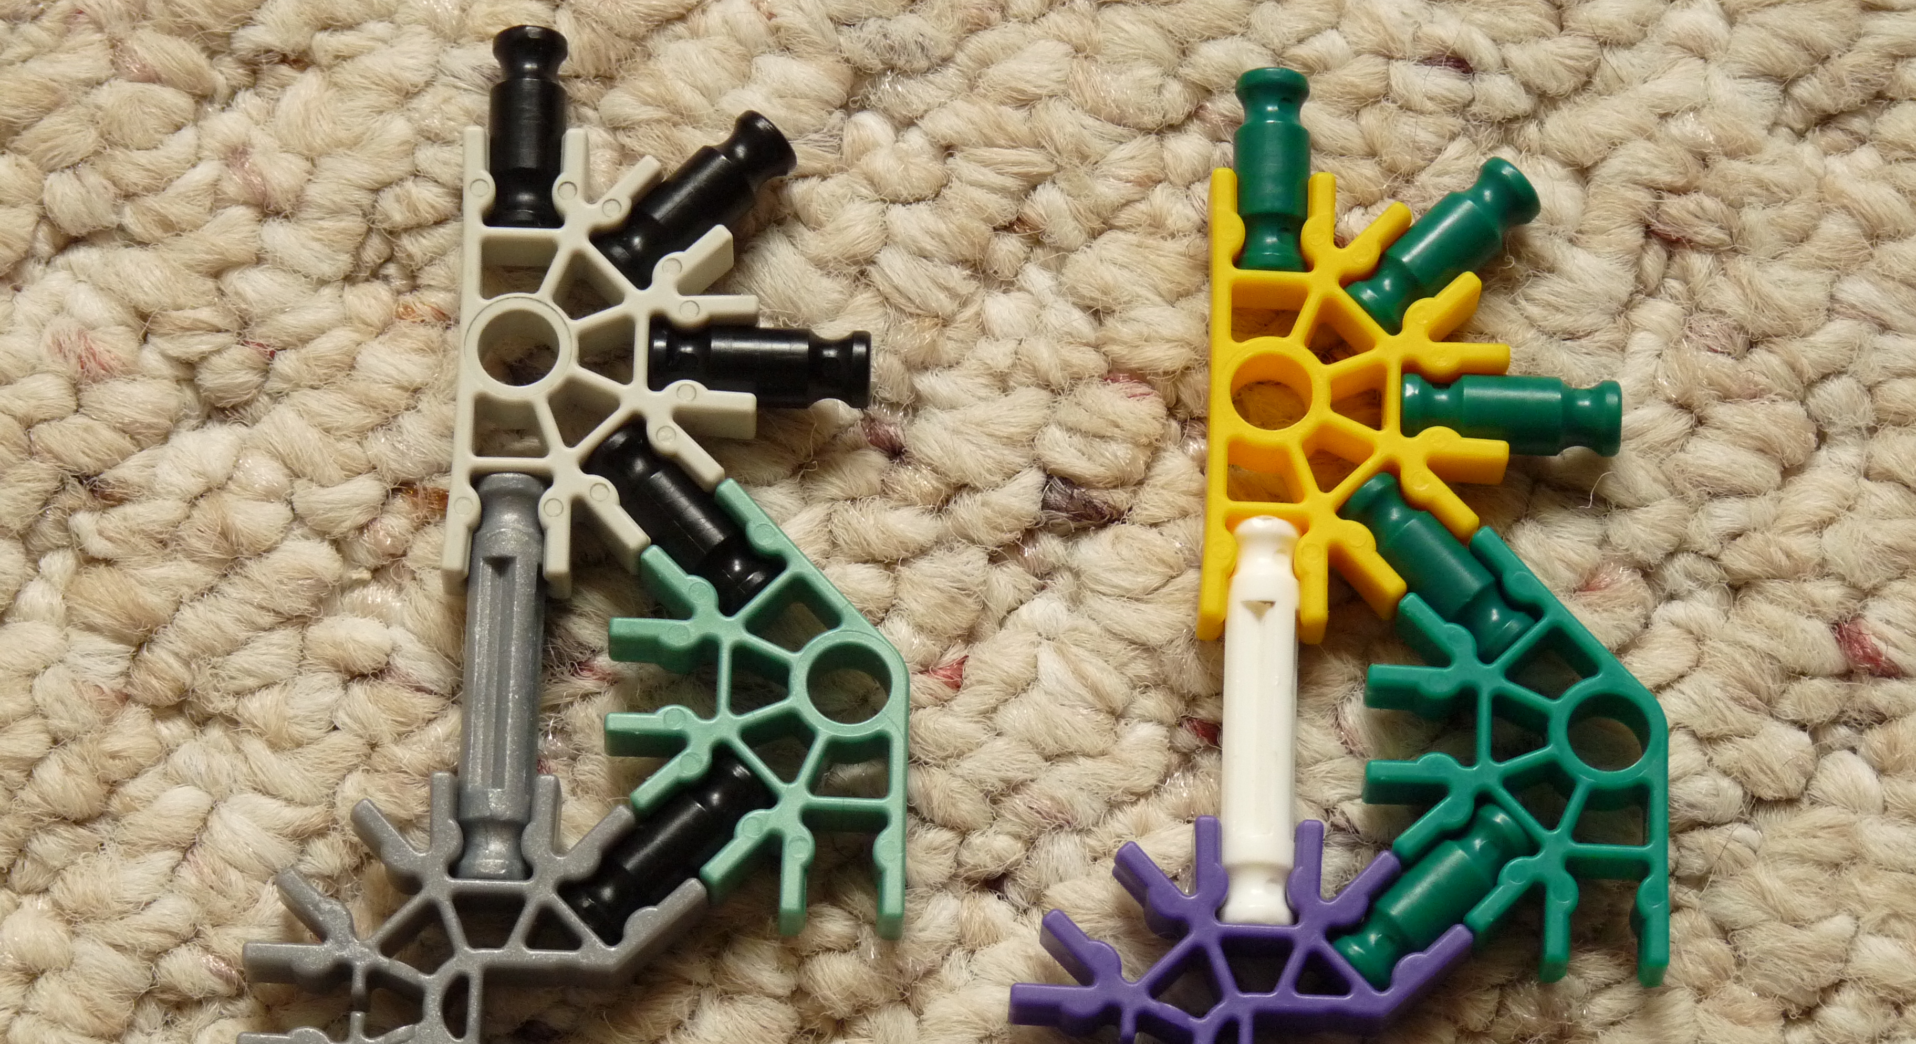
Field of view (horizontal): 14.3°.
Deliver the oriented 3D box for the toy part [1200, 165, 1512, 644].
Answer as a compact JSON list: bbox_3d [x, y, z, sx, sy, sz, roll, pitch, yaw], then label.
[{"bbox_3d":[0.031,-0.009,0.595,0.023,0.006,0.037,2,70,0],"label":"toy part"}]

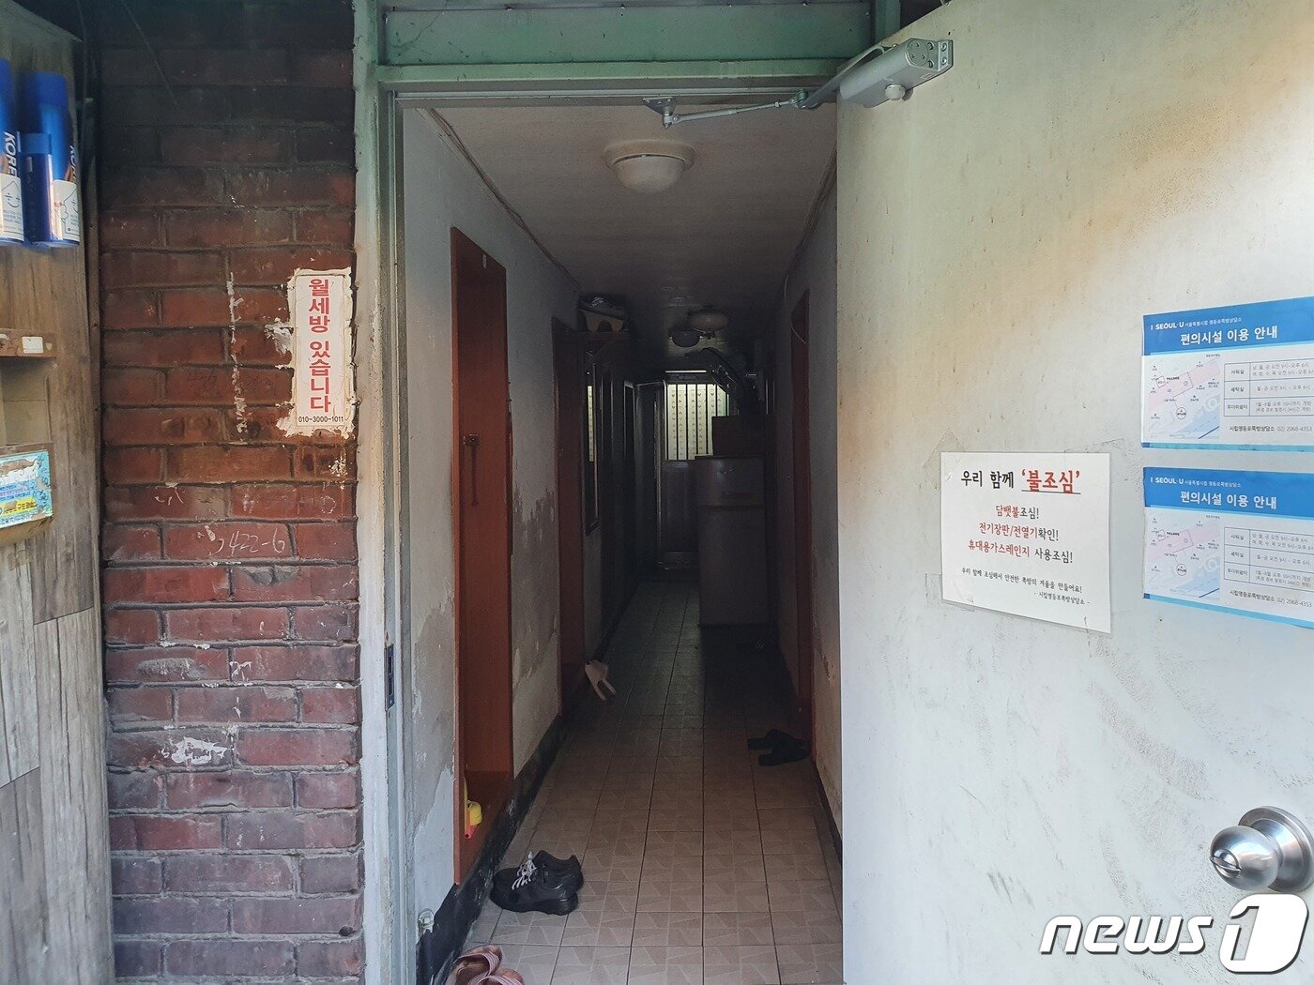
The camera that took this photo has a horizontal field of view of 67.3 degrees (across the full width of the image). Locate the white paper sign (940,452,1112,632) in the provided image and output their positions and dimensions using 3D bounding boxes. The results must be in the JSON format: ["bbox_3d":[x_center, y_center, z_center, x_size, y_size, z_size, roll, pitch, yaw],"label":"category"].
[{"bbox_3d":[0.467,0.055,1.277,0.010,0.210,0.290,-3,3,-25],"label":"white paper sign"}]

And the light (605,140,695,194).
[{"bbox_3d":[-0.020,-0.947,2.927,0.266,0.112,0.266,0,2,3],"label":"light"}]

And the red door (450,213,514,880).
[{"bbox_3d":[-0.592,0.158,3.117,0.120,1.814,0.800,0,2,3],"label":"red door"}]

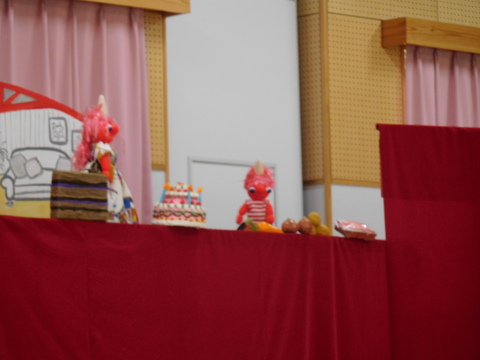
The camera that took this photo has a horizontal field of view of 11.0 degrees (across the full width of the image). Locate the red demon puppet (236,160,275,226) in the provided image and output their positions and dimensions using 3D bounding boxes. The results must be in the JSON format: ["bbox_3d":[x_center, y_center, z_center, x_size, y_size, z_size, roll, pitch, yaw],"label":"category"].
[{"bbox_3d":[0.058,0.057,9.400,0.145,0.260,0.115,0,-6,-14],"label":"red demon puppet"}]

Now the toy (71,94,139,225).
[{"bbox_3d":[-0.485,-0.072,9.000,0.235,0.480,0.200,-2,-6,11],"label":"toy"}]

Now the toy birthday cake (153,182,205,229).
[{"bbox_3d":[-0.221,0.093,9.100,0.195,0.163,0.195,-1,-6,0],"label":"toy birthday cake"}]

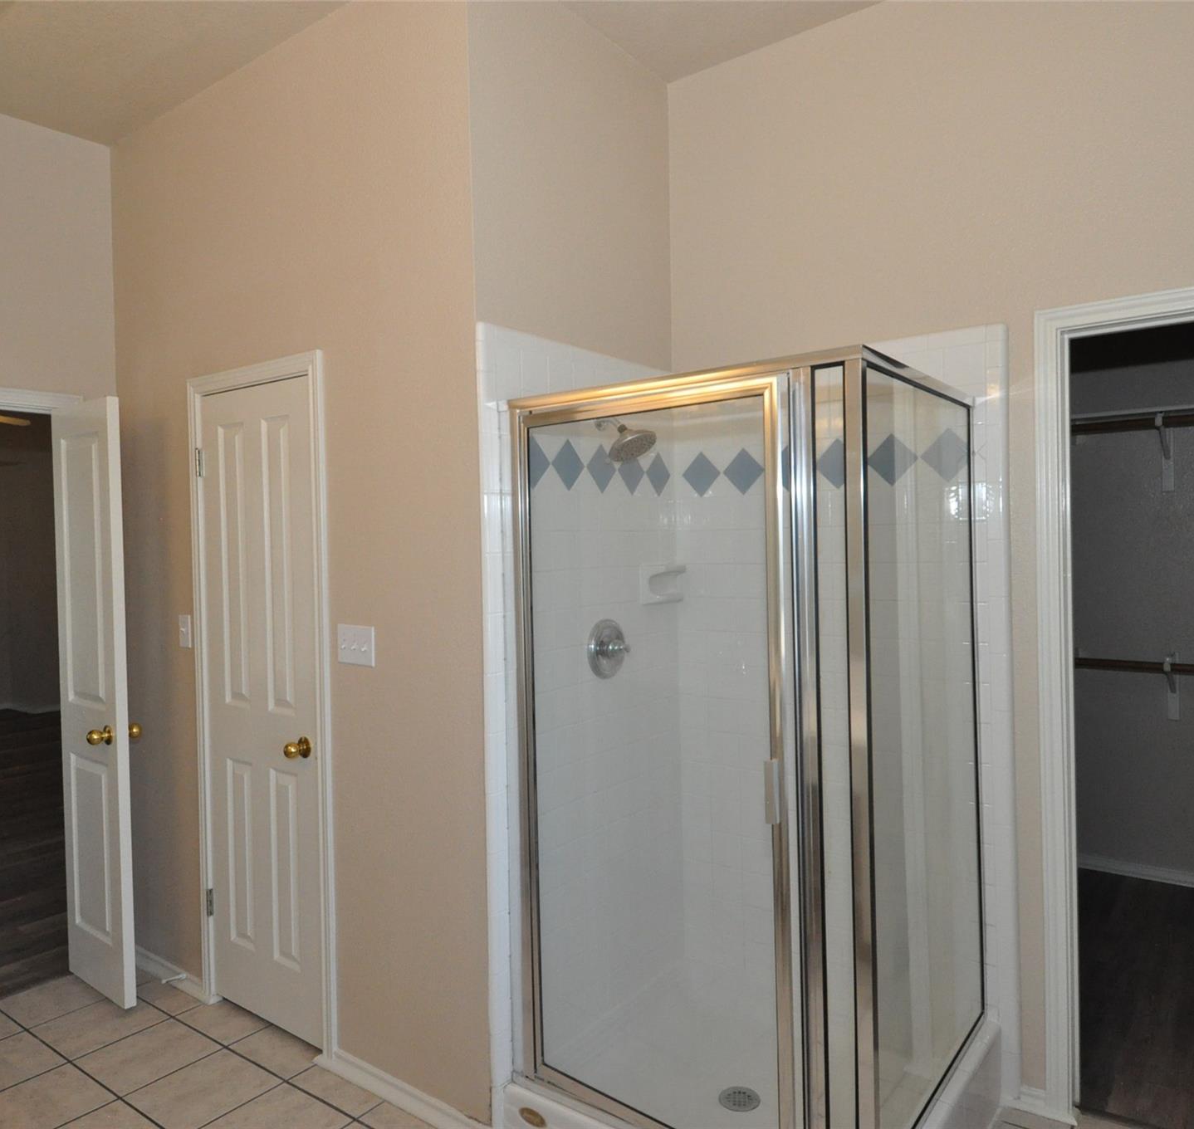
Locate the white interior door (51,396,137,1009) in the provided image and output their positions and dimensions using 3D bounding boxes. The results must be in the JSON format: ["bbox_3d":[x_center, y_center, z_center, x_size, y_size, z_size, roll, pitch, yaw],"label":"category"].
[{"bbox_3d":[-1.754,0.467,2.959,0.450,2.030,0.037,-1,1,37],"label":"white interior door"}]

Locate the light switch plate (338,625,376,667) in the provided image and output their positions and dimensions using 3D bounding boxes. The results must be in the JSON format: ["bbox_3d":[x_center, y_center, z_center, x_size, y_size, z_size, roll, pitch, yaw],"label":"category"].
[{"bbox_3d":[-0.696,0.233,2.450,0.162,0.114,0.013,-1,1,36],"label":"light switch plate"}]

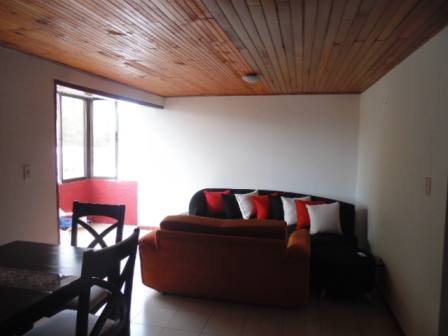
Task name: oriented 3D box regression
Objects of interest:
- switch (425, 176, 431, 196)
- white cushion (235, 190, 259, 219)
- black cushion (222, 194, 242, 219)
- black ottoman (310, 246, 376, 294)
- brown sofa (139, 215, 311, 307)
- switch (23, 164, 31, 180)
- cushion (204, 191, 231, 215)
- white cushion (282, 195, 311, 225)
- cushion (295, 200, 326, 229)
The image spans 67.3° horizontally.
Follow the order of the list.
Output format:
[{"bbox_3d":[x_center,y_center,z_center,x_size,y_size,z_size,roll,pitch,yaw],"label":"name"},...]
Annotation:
[{"bbox_3d":[1.337,0.123,2.211,0.015,0.122,0.078,2,5,13],"label":"switch"},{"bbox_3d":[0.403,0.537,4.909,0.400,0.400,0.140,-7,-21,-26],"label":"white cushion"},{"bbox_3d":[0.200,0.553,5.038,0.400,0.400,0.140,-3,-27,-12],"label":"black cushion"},{"bbox_3d":[1.210,1.096,3.481,0.560,0.420,0.530,1,5,12],"label":"black ottoman"},{"bbox_3d":[0.054,0.861,3.534,1.639,0.722,0.830,2,5,13],"label":"brown sofa"},{"bbox_3d":[-1.673,0.038,2.871,0.015,0.120,0.075,2,5,13],"label":"switch"},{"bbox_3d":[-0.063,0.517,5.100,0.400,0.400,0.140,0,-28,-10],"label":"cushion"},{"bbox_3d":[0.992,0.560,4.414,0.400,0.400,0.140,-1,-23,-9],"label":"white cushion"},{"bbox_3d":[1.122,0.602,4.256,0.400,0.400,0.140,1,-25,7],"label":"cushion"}]

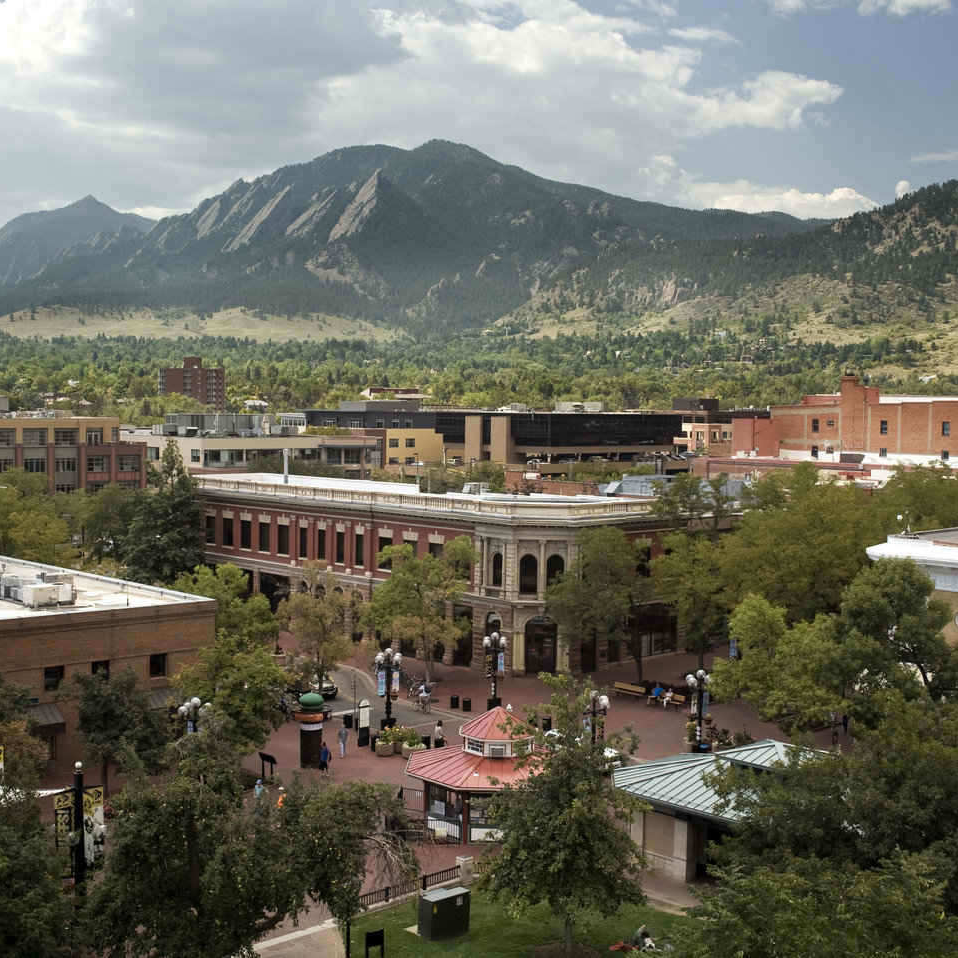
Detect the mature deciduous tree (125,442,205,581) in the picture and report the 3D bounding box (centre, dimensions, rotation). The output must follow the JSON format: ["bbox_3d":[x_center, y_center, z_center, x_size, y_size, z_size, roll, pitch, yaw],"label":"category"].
[{"bbox_3d":[-26.013,4.393,115.576,6.600,15.570,6.600,-2,4,-42],"label":"mature deciduous tree"}]

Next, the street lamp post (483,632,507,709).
[{"bbox_3d":[0.984,11.615,85.293,1.450,4.650,1.450,-2,4,-43],"label":"street lamp post"}]

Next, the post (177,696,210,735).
[{"bbox_3d":[-13.752,12.944,67.733,1.500,4.920,1.500,0,3,-11],"label":"post"}]

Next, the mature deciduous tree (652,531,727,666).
[{"bbox_3d":[15.424,8.925,102.572,5.600,10.220,5.600,1,3,9],"label":"mature deciduous tree"}]

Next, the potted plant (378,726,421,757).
[{"bbox_3d":[-4.338,14.337,76.526,2.400,1.500,1.800,1,3,0],"label":"potted plant"}]

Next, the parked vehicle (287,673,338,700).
[{"bbox_3d":[-11.147,12.807,89.279,1.850,1.600,4.600,-2,4,-43],"label":"parked vehicle"}]

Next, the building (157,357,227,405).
[{"bbox_3d":[-128.331,-37.181,625.900,23.000,34.000,20.500,-2,4,-43],"label":"building"}]

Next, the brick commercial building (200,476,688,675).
[{"bbox_3d":[-5.175,6.775,118.885,17.300,12.300,43.500,-2,4,-43],"label":"brick commercial building"}]

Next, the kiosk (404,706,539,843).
[{"bbox_3d":[0.914,12.654,62.315,8.200,5.100,8.200,1,3,1],"label":"kiosk"}]

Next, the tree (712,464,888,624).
[{"bbox_3d":[24.436,6.355,106.441,12.600,15.200,11.500,1,3,13],"label":"tree"}]

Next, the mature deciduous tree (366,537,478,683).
[{"bbox_3d":[-3.757,8.675,93.106,7.300,9.680,7.300,0,3,0],"label":"mature deciduous tree"}]

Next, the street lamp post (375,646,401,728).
[{"bbox_3d":[-5.074,11.878,79.594,1.450,4.637,1.450,-2,4,-43],"label":"street lamp post"}]

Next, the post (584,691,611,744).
[{"bbox_3d":[5.599,12.569,67.595,1.400,4.700,1.400,-2,4,-42],"label":"post"}]

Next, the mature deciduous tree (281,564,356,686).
[{"bbox_3d":[-9.563,9.442,82.911,4.700,9.130,4.700,0,3,0],"label":"mature deciduous tree"}]

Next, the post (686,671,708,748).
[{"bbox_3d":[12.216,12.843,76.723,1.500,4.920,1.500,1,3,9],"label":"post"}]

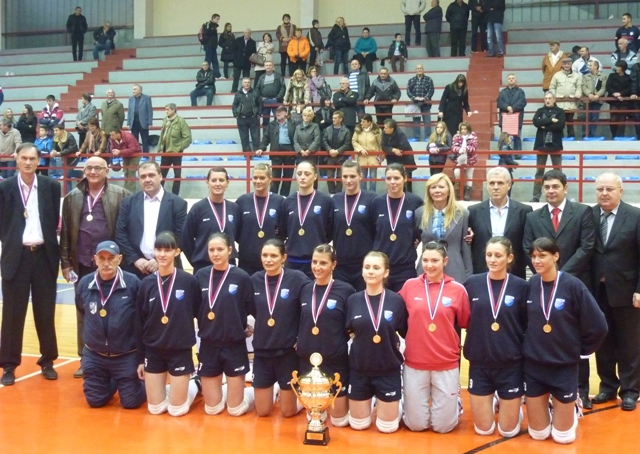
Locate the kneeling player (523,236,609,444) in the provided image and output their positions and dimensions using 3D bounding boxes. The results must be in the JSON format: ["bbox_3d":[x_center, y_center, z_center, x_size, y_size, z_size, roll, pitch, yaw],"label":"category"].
[{"bbox_3d":[1.570,0.690,5.412,0.540,1.247,0.620,1,4,21],"label":"kneeling player"}]

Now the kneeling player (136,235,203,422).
[{"bbox_3d":[-1.055,0.678,6.189,0.480,1.327,0.620,1,3,6],"label":"kneeling player"}]

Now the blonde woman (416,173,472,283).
[{"bbox_3d":[0.926,0.429,6.288,0.480,1.662,0.320,1,4,18],"label":"blonde woman"}]

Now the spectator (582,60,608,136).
[{"bbox_3d":[5.906,-2.722,17.900,0.550,1.721,0.420,1,3,18],"label":"spectator"}]

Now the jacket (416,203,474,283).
[{"bbox_3d":[0.943,0.190,6.273,0.460,0.720,0.300,1,4,18],"label":"jacket"}]

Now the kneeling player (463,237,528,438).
[{"bbox_3d":[1.251,0.723,5.824,0.500,1.328,0.600,1,4,14],"label":"kneeling player"}]

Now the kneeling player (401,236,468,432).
[{"bbox_3d":[0.816,0.723,5.815,0.500,1.293,0.620,1,3,11],"label":"kneeling player"}]

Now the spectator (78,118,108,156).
[{"bbox_3d":[-4.465,-1.400,16.449,0.570,1.500,0.520,1,4,18],"label":"spectator"}]

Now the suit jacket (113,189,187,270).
[{"bbox_3d":[-1.343,0.090,6.618,0.600,0.760,0.330,0,3,-3],"label":"suit jacket"}]

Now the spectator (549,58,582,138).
[{"bbox_3d":[4.923,-2.559,16.685,0.620,1.651,0.420,1,3,16],"label":"spectator"}]

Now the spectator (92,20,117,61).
[{"bbox_3d":[-6.786,-5.862,26.200,0.660,1.219,0.750,1,3,14],"label":"spectator"}]

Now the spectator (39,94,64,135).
[{"bbox_3d":[-6.035,-2.149,18.754,0.540,1.640,0.380,1,4,12],"label":"spectator"}]

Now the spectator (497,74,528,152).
[{"bbox_3d":[3.702,-2.105,16.225,0.580,1.740,0.360,1,4,12],"label":"spectator"}]

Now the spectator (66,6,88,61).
[{"bbox_3d":[-7.583,-6.018,26.069,0.560,1.748,0.360,0,3,5],"label":"spectator"}]

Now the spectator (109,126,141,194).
[{"bbox_3d":[-3.764,-1.277,16.143,0.550,1.300,0.750,3,5,36],"label":"spectator"}]

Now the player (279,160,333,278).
[{"bbox_3d":[-0.104,0.366,6.434,0.480,1.770,0.330,1,4,12],"label":"player"}]

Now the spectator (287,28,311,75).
[{"bbox_3d":[-0.593,-4.719,22.455,0.600,1.260,0.580,0,4,8],"label":"spectator"}]

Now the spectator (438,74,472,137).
[{"bbox_3d":[2.715,-2.216,16.605,0.580,1.660,0.450,0,4,-6],"label":"spectator"}]

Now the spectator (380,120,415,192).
[{"bbox_3d":[1.379,-1.190,14.854,0.600,1.450,0.600,2,4,30],"label":"spectator"}]

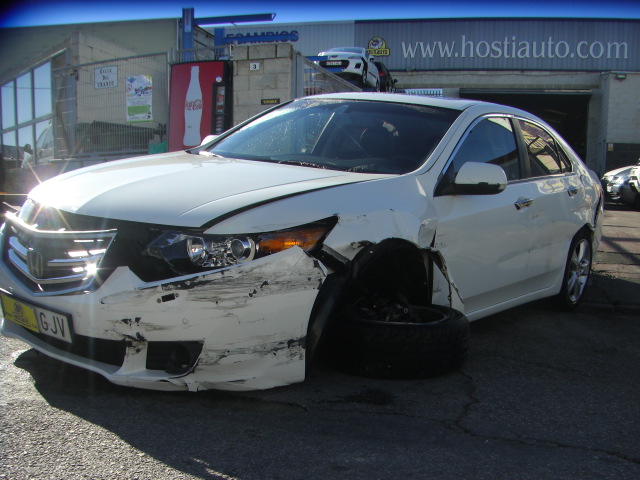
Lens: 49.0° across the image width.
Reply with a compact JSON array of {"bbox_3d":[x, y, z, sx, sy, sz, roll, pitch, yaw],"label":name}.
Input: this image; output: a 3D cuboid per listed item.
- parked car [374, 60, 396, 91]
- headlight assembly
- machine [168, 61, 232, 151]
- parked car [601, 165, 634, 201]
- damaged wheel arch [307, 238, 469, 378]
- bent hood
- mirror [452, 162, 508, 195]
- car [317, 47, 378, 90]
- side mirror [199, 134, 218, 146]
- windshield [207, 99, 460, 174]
[{"bbox_3d":[2.150,-6.490,29.500,1.770,1.500,4.200,2,5,14],"label":"parked car"},{"bbox_3d":[-0.282,0.021,2.570,0.460,0.230,0.560,11,11,37],"label":"headlight assembly"},{"bbox_3d":[-1.460,-1.540,10.000,0.950,1.830,0.800,4,5,31],"label":"machine"},{"bbox_3d":[8.500,-1.250,15.500,4.500,1.450,1.800,1,5,2],"label":"parked car"},{"bbox_3d":[0.250,0.251,3.040,0.320,0.560,0.740,11,11,37],"label":"damaged wheel arch"},{"bbox_3d":[-0.590,-0.268,3.142,1.380,0.210,1.180,11,21,37],"label":"bent hood"},{"bbox_3d":[0.753,-0.297,3.342,0.235,0.155,0.135,11,11,37],"label":"mirror"},{"bbox_3d":[1.000,-6.000,24.900,1.800,1.500,4.300,2,5,14],"label":"car"},{"bbox_3d":[-0.691,-0.585,4.453,0.235,0.155,0.135,11,11,37],"label":"side mirror"},{"bbox_3d":[0.071,-0.611,3.918,1.340,0.160,0.820,11,37,37],"label":"windshield"}]

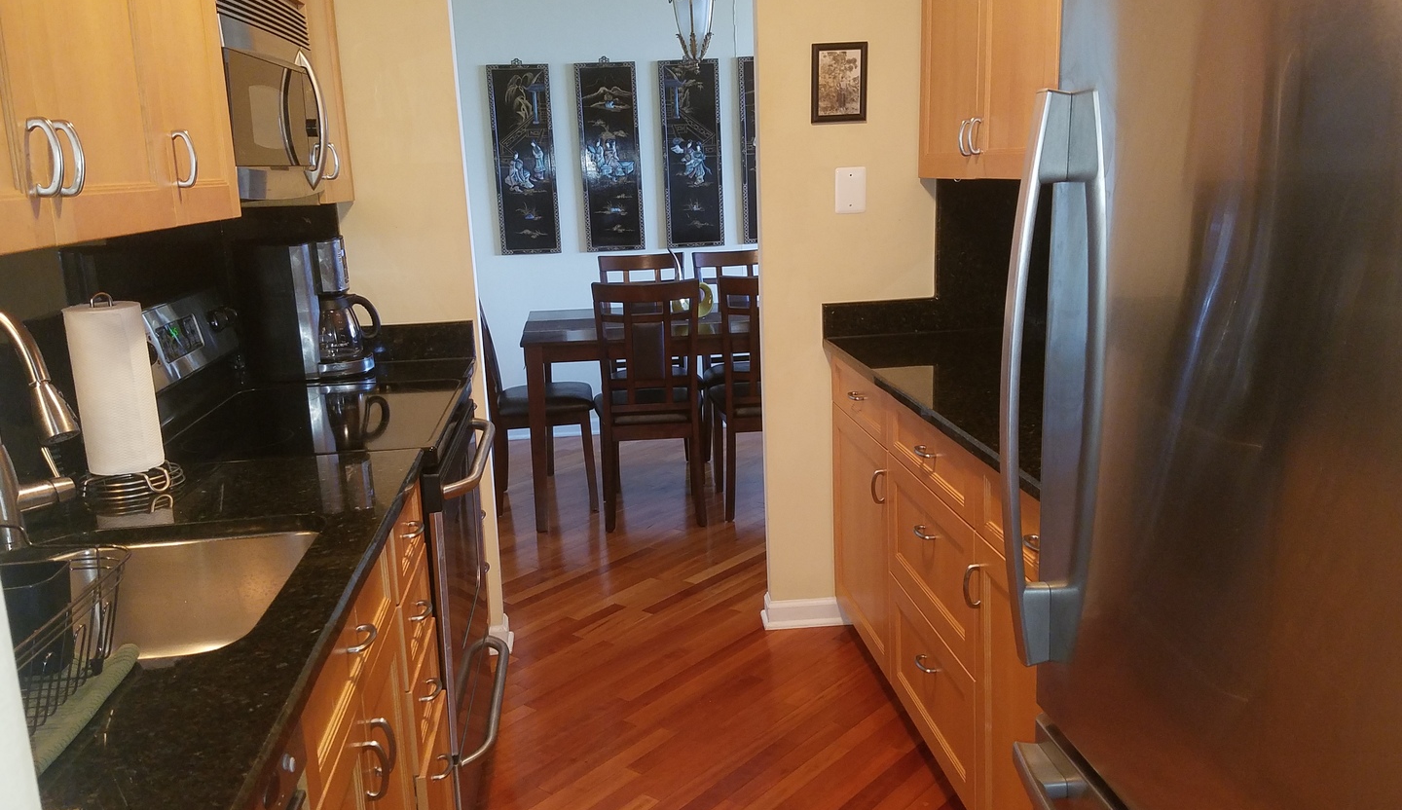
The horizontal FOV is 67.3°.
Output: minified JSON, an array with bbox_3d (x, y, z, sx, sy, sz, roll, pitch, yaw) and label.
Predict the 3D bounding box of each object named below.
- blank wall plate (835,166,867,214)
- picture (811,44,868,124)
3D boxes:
[{"bbox_3d":[0.430,-0.612,3.006,0.083,0.125,0.008,-4,13,-6],"label":"blank wall plate"},{"bbox_3d":[0.402,-0.923,3.019,0.165,0.223,0.018,-3,13,-6],"label":"picture"}]

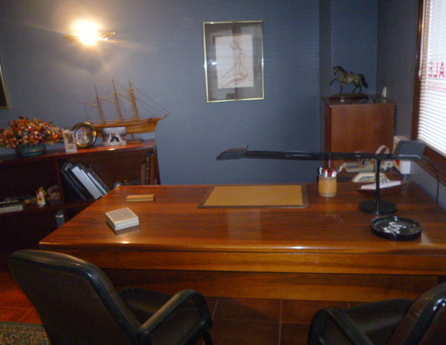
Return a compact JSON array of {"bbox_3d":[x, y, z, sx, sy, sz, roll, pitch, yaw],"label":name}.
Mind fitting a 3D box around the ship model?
[{"bbox_3d":[-0.817,-0.543,3.236,0.712,0.546,0.130,-7,14,-15],"label":"ship model"}]

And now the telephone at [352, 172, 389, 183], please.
[{"bbox_3d":[0.930,0.018,2.393,0.225,0.065,0.170,-1,14,10],"label":"telephone"}]

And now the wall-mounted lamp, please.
[{"bbox_3d":[-1.102,-1.140,3.073,0.411,0.170,0.200,-7,14,-14],"label":"wall-mounted lamp"}]

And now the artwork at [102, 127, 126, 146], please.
[{"bbox_3d":[-0.934,-0.310,3.200,0.191,0.160,0.025,-6,2,-8],"label":"artwork"}]

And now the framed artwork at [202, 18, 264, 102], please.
[{"bbox_3d":[0.118,-1.045,3.516,0.578,0.722,0.030,-7,14,-14],"label":"framed artwork"}]

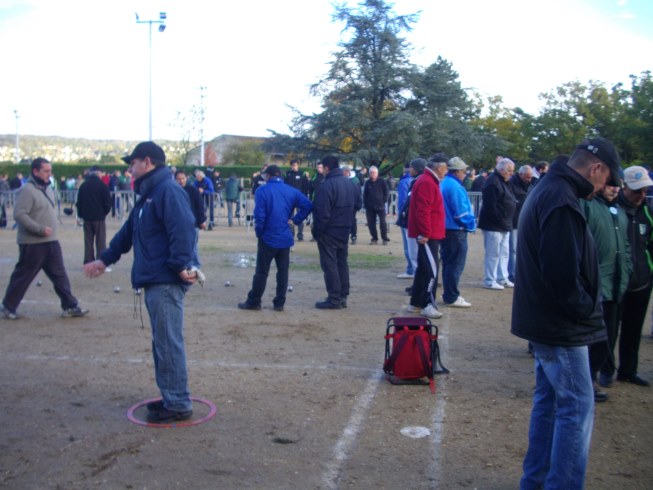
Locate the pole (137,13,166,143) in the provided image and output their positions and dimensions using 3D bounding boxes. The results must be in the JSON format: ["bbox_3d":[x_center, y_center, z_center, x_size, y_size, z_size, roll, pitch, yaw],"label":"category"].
[{"bbox_3d":[-10.306,-8.351,41.363,1.800,10.651,0.800,0,6,-11],"label":"pole"}]

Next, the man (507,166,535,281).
[{"bbox_3d":[2.885,-0.308,10.138,0.420,1.710,0.520,6,8,41],"label":"man"}]

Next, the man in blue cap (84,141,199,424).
[{"bbox_3d":[-1.164,0.206,4.387,0.760,1.740,0.570,-1,6,-16],"label":"man in blue cap"}]

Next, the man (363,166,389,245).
[{"bbox_3d":[1.127,-0.892,15.465,0.520,1.704,0.360,1,6,3],"label":"man"}]

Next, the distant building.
[{"bbox_3d":[-12.474,-15.341,123.010,16.000,7.134,20.000,4,7,27],"label":"distant building"}]

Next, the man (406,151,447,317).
[{"bbox_3d":[1.124,-0.109,7.588,0.460,1.757,0.530,2,6,11],"label":"man"}]

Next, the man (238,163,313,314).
[{"bbox_3d":[-0.586,-0.100,7.908,0.730,1.630,0.460,-1,6,-17],"label":"man"}]

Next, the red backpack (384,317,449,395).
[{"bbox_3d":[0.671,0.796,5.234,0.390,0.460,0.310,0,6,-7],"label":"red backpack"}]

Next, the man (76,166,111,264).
[{"bbox_3d":[-3.608,-0.457,10.817,0.550,1.610,0.380,0,6,-7],"label":"man"}]

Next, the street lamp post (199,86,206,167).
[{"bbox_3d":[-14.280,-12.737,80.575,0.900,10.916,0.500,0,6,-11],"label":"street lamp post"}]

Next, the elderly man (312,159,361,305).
[{"bbox_3d":[0.134,-0.157,8.094,0.420,1.730,0.530,7,8,43],"label":"elderly man"}]

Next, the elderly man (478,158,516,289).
[{"bbox_3d":[2.351,-0.263,9.496,0.420,1.730,0.530,5,7,35],"label":"elderly man"}]

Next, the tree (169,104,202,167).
[{"bbox_3d":[-11.587,-8.136,57.479,2.900,6.760,2.700,1,6,0],"label":"tree"}]

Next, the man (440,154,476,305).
[{"bbox_3d":[1.562,-0.158,8.224,0.440,1.743,0.520,-1,6,-17],"label":"man"}]

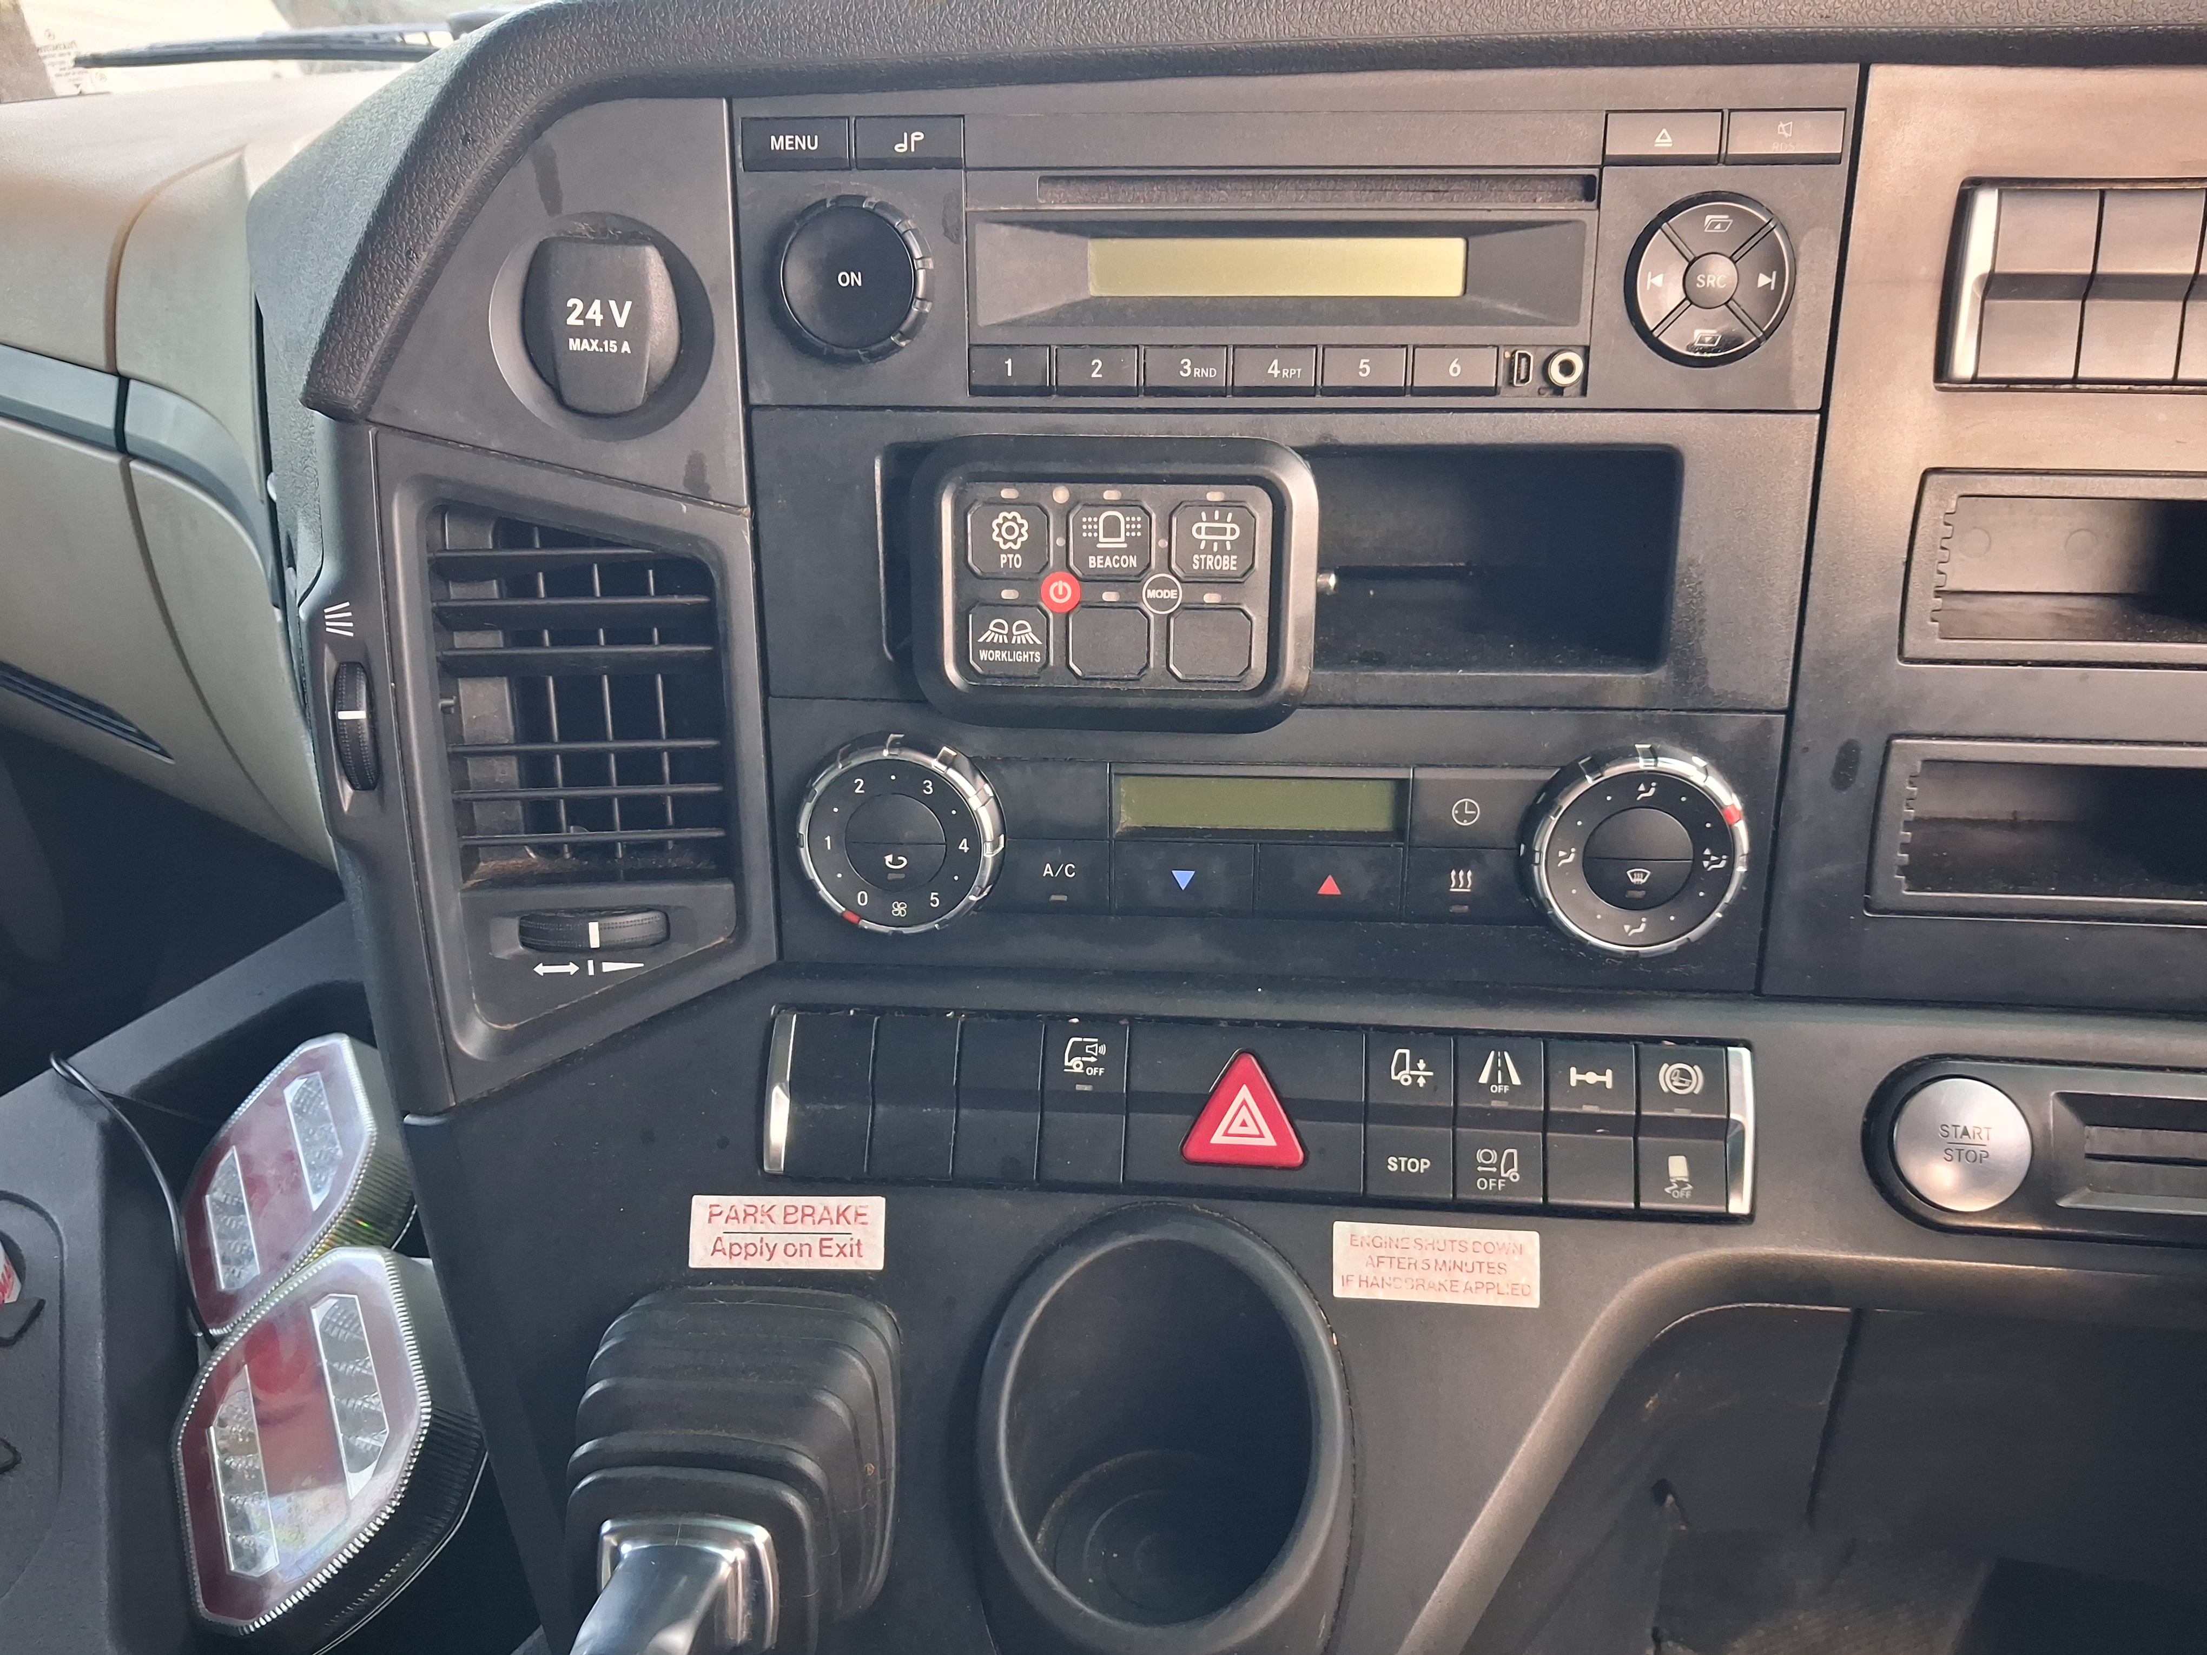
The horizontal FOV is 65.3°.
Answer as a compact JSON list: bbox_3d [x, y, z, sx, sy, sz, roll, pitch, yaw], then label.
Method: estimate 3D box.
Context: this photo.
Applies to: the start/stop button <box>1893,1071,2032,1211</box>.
[{"bbox_3d":[0.208,0.077,0.417,0.033,0.032,0.010,1,-7,4],"label":"start/stop button"}]

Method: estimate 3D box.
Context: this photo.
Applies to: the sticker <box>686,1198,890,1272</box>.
[{"bbox_3d":[-0.079,0.102,0.430,0.049,0.018,0.001,1,-7,4],"label":"sticker"}]

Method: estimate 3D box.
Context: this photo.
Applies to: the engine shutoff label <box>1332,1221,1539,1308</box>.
[{"bbox_3d":[0.081,0.107,0.420,0.050,0.018,0.001,1,-7,4],"label":"engine shutoff label"}]

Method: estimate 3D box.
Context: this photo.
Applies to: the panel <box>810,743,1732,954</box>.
[{"bbox_3d":[0.040,0.005,0.419,0.230,0.050,0.020,1,14,5],"label":"panel"}]

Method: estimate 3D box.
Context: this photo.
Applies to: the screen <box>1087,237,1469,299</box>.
[{"bbox_3d":[0.040,-0.130,0.399,0.087,0.014,0.005,1,14,5],"label":"screen"}]

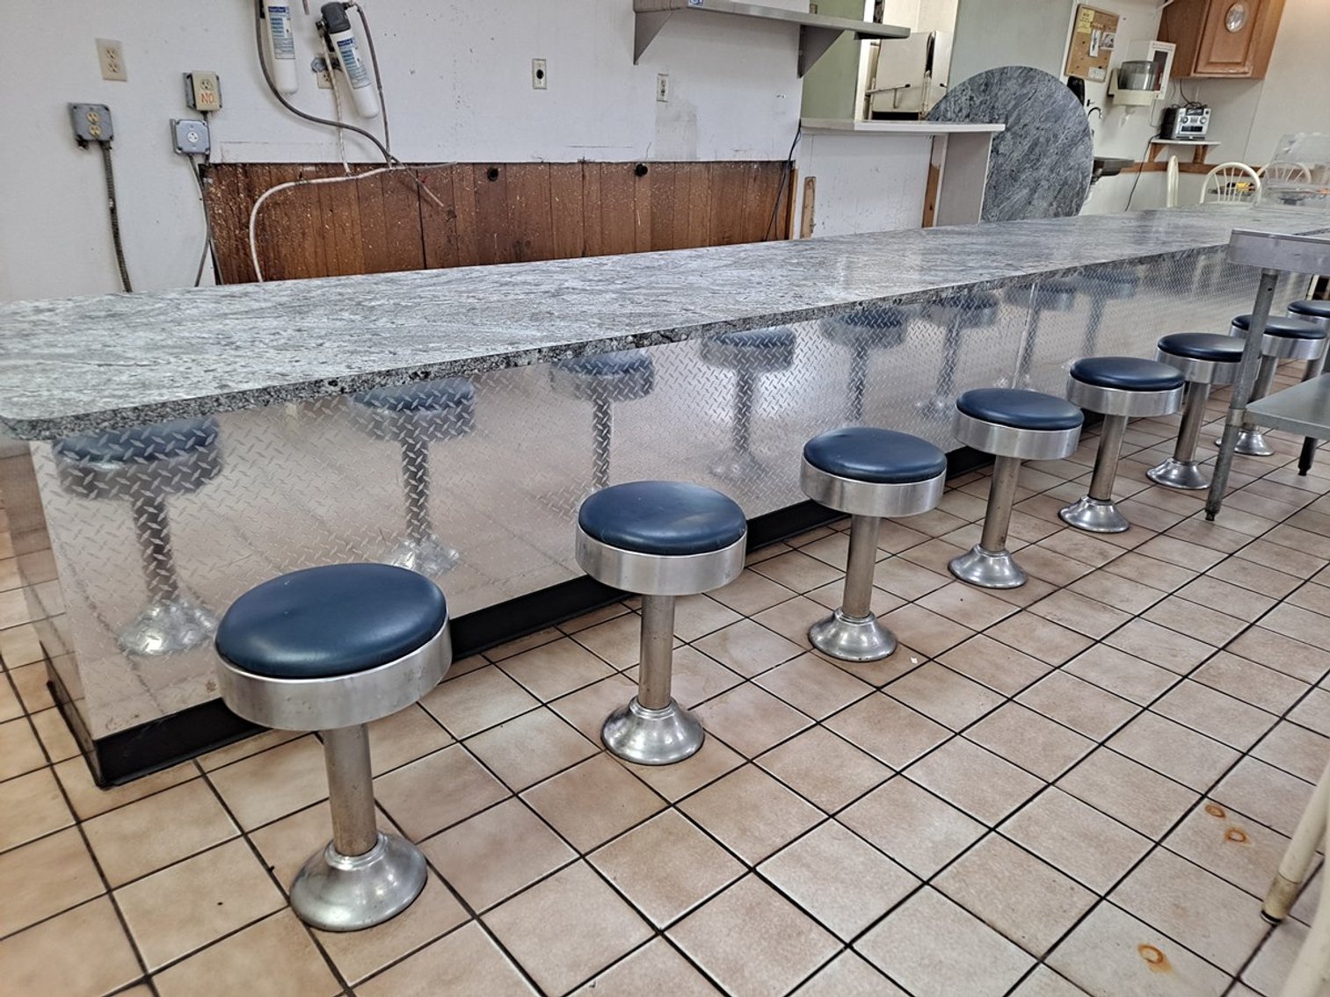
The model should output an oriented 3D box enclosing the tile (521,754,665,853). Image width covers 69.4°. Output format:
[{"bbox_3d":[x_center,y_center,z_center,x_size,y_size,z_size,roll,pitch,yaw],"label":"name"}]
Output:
[{"bbox_3d":[-0.135,0.577,1.820,0.204,0.010,0.204,-16,29,-38],"label":"tile"}]

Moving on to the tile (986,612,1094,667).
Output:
[{"bbox_3d":[0.957,0.359,2.449,0.201,0.010,0.201,-16,29,-38],"label":"tile"}]

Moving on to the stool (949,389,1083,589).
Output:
[{"bbox_3d":[0.951,-0.026,2.694,0.326,0.524,0.326,-16,29,-38],"label":"stool"}]

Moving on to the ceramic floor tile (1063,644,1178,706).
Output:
[{"bbox_3d":[1.080,0.419,2.278,0.200,0.010,0.200,-16,29,-39],"label":"ceramic floor tile"}]

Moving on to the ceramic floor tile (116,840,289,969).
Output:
[{"bbox_3d":[-0.738,0.642,1.527,0.200,0.010,0.200,-16,29,-39],"label":"ceramic floor tile"}]

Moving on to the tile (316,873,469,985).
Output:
[{"bbox_3d":[-0.453,0.671,1.559,0.204,0.010,0.204,-16,29,-38],"label":"tile"}]

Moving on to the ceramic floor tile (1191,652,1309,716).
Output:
[{"bbox_3d":[1.379,0.438,2.265,0.200,0.010,0.200,-16,29,-39],"label":"ceramic floor tile"}]

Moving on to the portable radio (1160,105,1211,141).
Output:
[{"bbox_3d":[4.850,-3.491,8.950,0.300,0.270,0.260,3,22,0],"label":"portable radio"}]

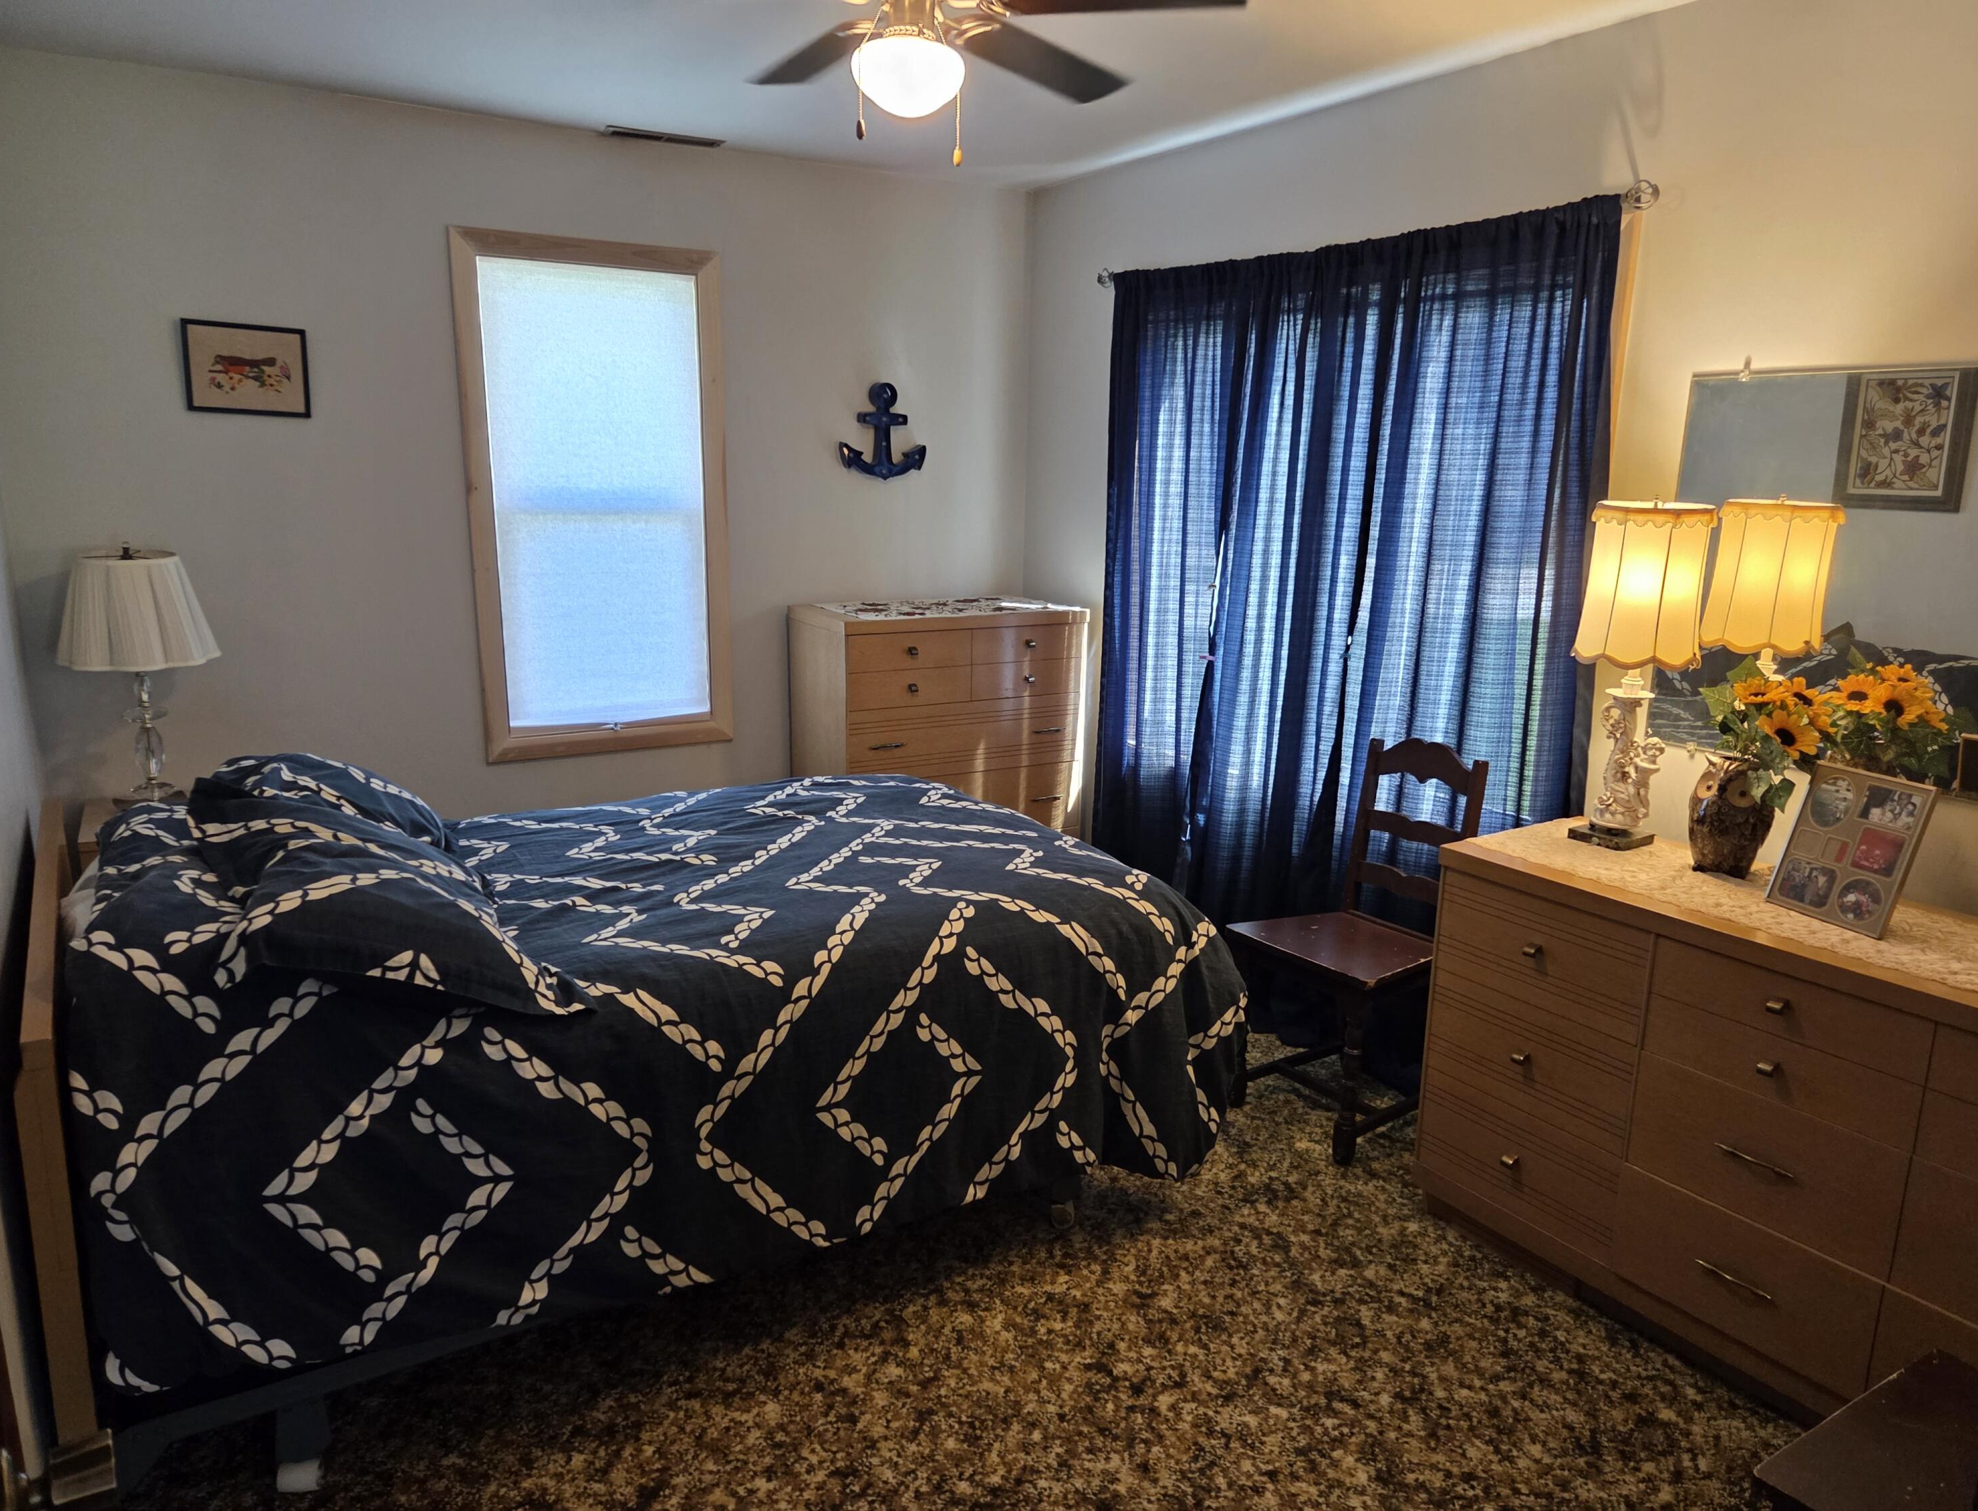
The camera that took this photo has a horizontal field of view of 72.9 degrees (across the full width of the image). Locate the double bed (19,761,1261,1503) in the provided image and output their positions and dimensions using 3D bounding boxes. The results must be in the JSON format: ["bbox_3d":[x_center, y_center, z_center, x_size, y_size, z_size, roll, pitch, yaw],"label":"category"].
[{"bbox_3d":[-0.754,0.469,2.900,2.095,0.925,1.485,-7,15,-31],"label":"double bed"}]

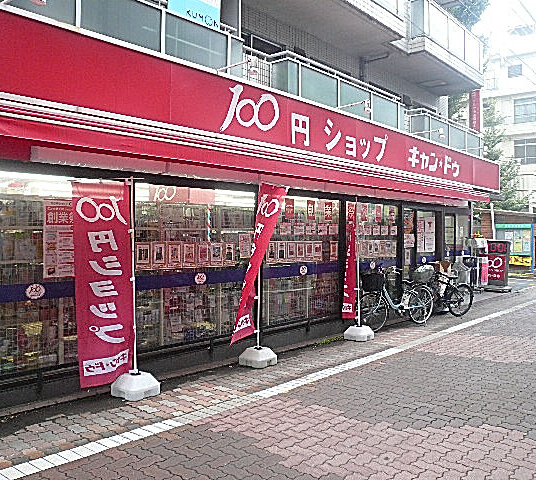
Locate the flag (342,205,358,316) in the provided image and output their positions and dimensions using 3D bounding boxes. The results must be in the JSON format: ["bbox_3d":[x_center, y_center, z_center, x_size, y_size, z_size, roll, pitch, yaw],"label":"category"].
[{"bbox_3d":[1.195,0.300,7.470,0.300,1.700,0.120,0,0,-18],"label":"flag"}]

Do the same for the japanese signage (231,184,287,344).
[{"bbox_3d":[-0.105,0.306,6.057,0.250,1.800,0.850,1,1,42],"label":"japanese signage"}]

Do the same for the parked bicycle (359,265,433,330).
[{"bbox_3d":[2.060,0.888,8.130,1.780,0.990,0.560,0,1,-37],"label":"parked bicycle"}]

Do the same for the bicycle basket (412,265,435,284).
[{"bbox_3d":[2.671,0.602,8.950,0.310,0.310,0.360,0,1,-28],"label":"bicycle basket"}]

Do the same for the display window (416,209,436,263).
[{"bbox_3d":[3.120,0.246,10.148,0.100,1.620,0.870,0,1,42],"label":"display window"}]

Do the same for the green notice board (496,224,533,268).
[{"bbox_3d":[10.107,0.307,21.200,1.450,1.880,0.200,0,0,25],"label":"green notice board"}]

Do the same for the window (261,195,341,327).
[{"bbox_3d":[0.477,0.299,7.238,0.120,1.740,1.810,1,1,42],"label":"window"}]

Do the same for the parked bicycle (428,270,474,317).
[{"bbox_3d":[3.047,0.926,9.200,1.600,0.950,0.550,0,1,-28],"label":"parked bicycle"}]

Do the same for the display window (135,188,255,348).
[{"bbox_3d":[-0.733,0.275,5.833,0.100,1.660,1.750,0,1,42],"label":"display window"}]

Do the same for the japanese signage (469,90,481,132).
[{"bbox_3d":[6.037,-3.695,15.059,0.380,1.350,0.180,1,1,42],"label":"japanese signage"}]

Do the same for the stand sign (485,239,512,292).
[{"bbox_3d":[5.980,0.682,13.400,0.580,1.310,0.400,0,1,42],"label":"stand sign"}]

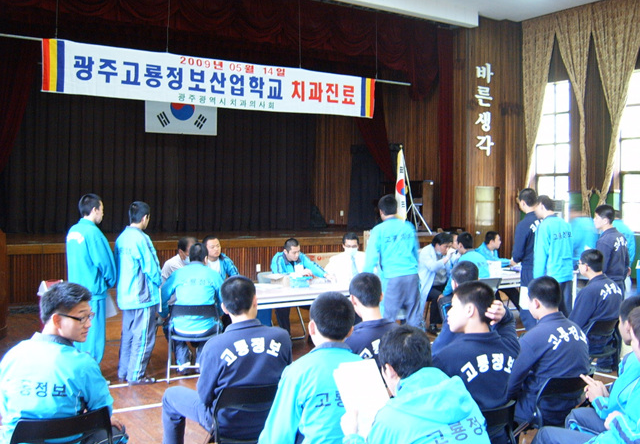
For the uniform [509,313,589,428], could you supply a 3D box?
[{"bbox_3d":[1.270,1.024,4.300,0.540,0.920,0.680,-1,2,-31],"label":"uniform"}]

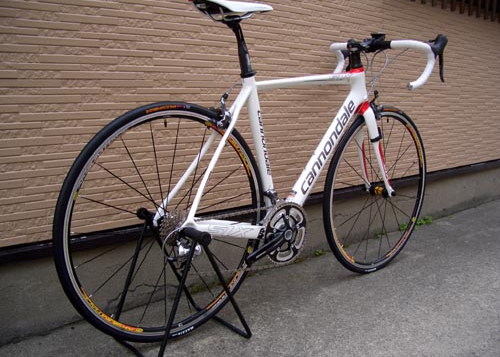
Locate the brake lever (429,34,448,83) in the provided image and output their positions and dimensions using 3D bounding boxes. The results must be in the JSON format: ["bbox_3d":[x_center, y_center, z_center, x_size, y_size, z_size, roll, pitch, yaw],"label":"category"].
[{"bbox_3d":[0.673,-0.430,1.807,0.105,0.168,0.048,-8,13,-41],"label":"brake lever"}]

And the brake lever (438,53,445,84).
[{"bbox_3d":[0.692,-0.397,1.826,0.026,0.108,0.018,-8,13,-41],"label":"brake lever"}]

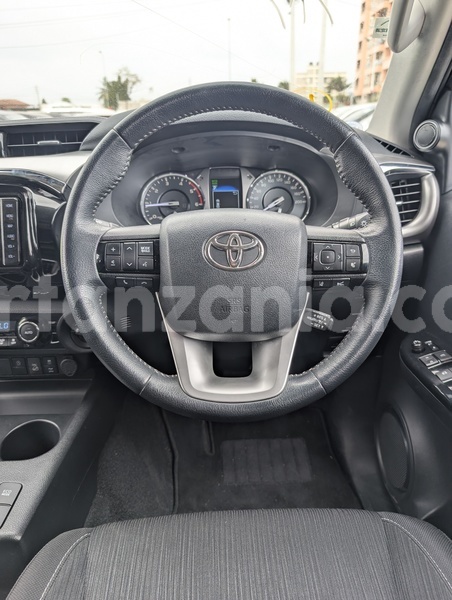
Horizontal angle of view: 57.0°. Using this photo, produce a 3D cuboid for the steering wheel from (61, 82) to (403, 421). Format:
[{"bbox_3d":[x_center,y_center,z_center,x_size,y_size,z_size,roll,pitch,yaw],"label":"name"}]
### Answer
[{"bbox_3d":[0.006,-0.052,0.490,0.380,0.380,0.085,0,3,0],"label":"steering wheel"}]

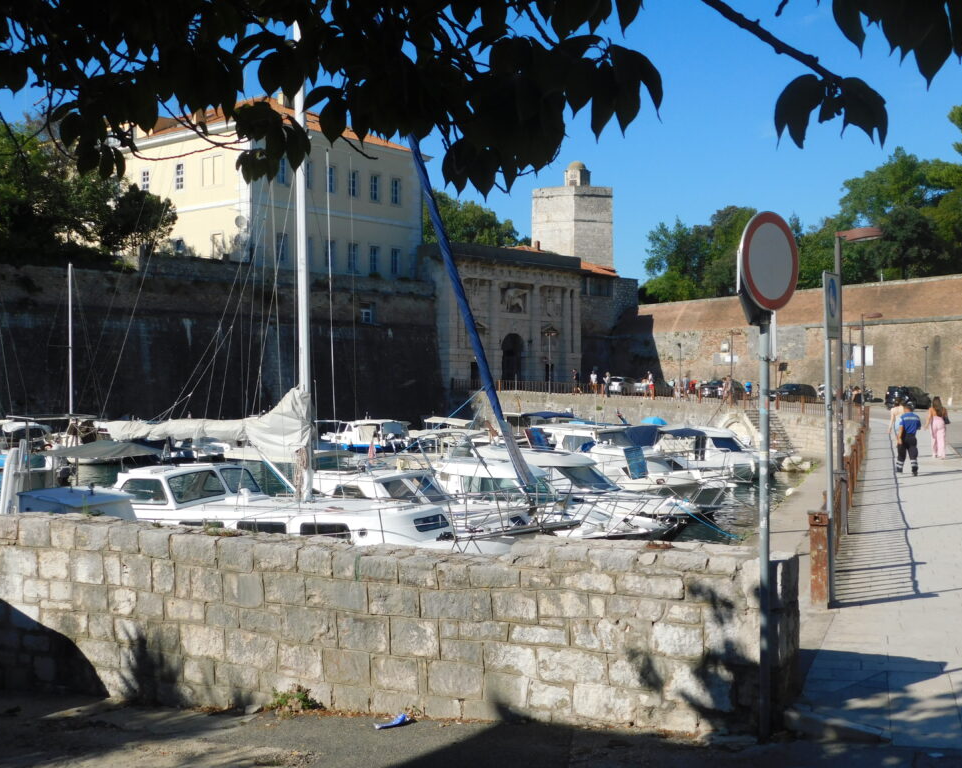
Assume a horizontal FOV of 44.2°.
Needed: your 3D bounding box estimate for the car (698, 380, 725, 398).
[{"bbox_3d":[18.300,0.430,90.000,1.800,1.500,4.300,0,0,36],"label":"car"}]

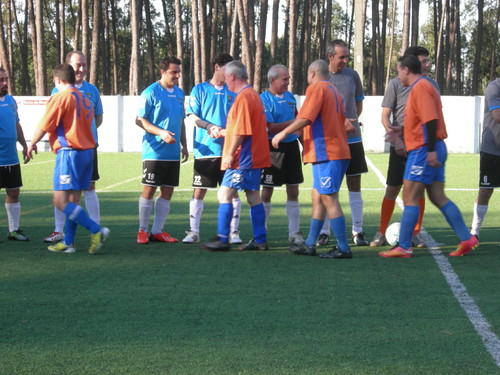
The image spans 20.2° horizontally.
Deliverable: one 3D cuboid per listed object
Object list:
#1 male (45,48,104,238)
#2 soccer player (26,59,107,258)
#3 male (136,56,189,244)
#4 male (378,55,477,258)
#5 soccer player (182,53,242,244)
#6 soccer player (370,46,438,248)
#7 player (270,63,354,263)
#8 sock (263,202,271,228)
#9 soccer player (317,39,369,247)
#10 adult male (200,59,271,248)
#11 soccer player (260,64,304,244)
[{"bbox_3d":[-1.629,-0.376,12.956,0.560,1.766,0.380,-2,8,-12],"label":"male"},{"bbox_3d":[-1.627,-0.249,12.378,0.660,1.672,0.550,5,9,32],"label":"soccer player"},{"bbox_3d":[-0.823,-0.342,12.907,0.520,1.714,0.420,-3,8,-18],"label":"male"},{"bbox_3d":[1.558,-0.267,12.180,0.850,1.763,0.500,0,8,2],"label":"male"},{"bbox_3d":[-0.349,-0.358,12.905,0.550,1.746,0.450,-3,8,-20],"label":"soccer player"},{"bbox_3d":[1.444,-0.366,12.718,0.580,1.811,0.420,-3,8,-20],"label":"soccer player"},{"bbox_3d":[0.566,-0.246,12.183,0.700,1.720,0.520,3,8,22],"label":"player"},{"bbox_3d":[0.139,0.278,12.965,0.120,0.280,0.140,-2,8,-15],"label":"sock"},{"bbox_3d":[0.849,-0.400,12.739,0.550,1.873,0.450,-3,8,-20],"label":"soccer player"},{"bbox_3d":[-0.112,-0.273,12.459,0.660,1.698,0.500,0,8,3],"label":"adult male"},{"bbox_3d":[0.292,-0.306,12.885,0.500,1.647,0.450,-3,8,-20],"label":"soccer player"}]

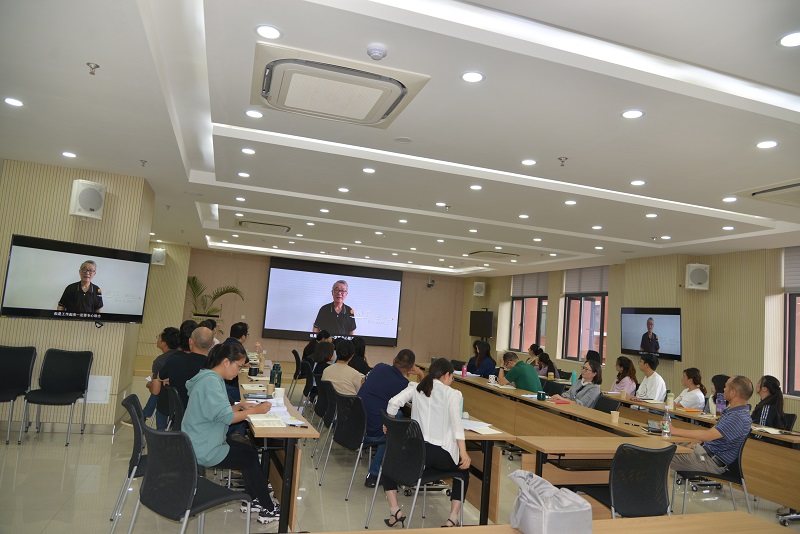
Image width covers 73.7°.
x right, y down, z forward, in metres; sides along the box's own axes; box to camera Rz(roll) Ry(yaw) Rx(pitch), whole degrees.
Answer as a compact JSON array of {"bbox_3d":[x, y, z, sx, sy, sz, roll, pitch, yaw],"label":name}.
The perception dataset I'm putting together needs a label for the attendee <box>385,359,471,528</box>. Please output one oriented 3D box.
[{"bbox_3d":[0.236,1.337,4.055,0.620,1.250,0.660,5,-5,0],"label":"attendee"}]

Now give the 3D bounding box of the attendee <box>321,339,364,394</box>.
[{"bbox_3d":[-0.518,1.426,5.775,0.500,1.270,0.720,2,-6,28],"label":"attendee"}]

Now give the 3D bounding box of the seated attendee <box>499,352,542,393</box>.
[{"bbox_3d":[1.442,1.672,6.612,0.751,1.195,0.514,3,-5,15],"label":"seated attendee"}]

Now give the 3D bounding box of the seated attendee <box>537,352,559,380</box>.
[{"bbox_3d":[2.414,2.000,8.926,0.711,1.146,0.464,3,-6,17],"label":"seated attendee"}]

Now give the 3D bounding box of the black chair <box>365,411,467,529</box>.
[{"bbox_3d":[0.115,1.510,3.910,0.560,0.860,0.470,8,-6,-34],"label":"black chair"}]

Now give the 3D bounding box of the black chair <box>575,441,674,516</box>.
[{"bbox_3d":[1.464,1.552,3.541,0.454,0.869,0.534,6,-6,-17],"label":"black chair"}]

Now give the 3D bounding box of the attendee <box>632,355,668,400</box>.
[{"bbox_3d":[3.102,1.774,6.760,0.721,1.284,0.494,4,-5,5],"label":"attendee"}]

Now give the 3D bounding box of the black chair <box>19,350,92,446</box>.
[{"bbox_3d":[-3.620,1.366,5.634,0.470,0.870,0.560,6,-5,-13],"label":"black chair"}]

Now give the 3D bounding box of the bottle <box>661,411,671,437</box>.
[{"bbox_3d":[2.160,1.253,4.318,0.066,0.239,0.066,6,-6,-17],"label":"bottle"}]

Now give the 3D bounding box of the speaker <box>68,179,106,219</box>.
[{"bbox_3d":[-3.407,-0.732,5.801,0.285,0.360,0.200,9,1,-40],"label":"speaker"}]

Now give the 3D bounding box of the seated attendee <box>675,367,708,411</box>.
[{"bbox_3d":[3.458,1.844,6.517,0.720,1.210,0.500,5,-5,-5],"label":"seated attendee"}]

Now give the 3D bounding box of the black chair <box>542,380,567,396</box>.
[{"bbox_3d":[1.808,1.931,6.985,0.550,0.860,0.470,6,-6,-17],"label":"black chair"}]

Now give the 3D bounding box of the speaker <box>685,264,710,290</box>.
[{"bbox_3d":[4.537,0.165,8.172,0.280,0.360,0.200,3,3,13],"label":"speaker"}]

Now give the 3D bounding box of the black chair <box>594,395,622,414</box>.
[{"bbox_3d":[1.890,1.760,5.409,0.534,0.869,0.454,6,-5,-15],"label":"black chair"}]

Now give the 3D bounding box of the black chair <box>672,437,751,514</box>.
[{"bbox_3d":[2.626,1.734,4.491,0.534,0.869,0.454,3,-6,17],"label":"black chair"}]

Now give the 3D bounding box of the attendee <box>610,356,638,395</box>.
[{"bbox_3d":[2.946,1.843,7.204,0.711,1.205,0.474,4,-5,11],"label":"attendee"}]

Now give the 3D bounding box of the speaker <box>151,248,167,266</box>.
[{"bbox_3d":[-5.832,-0.230,12.912,0.326,0.385,0.247,7,-6,-27],"label":"speaker"}]

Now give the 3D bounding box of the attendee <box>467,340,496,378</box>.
[{"bbox_3d":[1.115,1.730,7.845,0.711,1.255,0.474,1,-6,31],"label":"attendee"}]

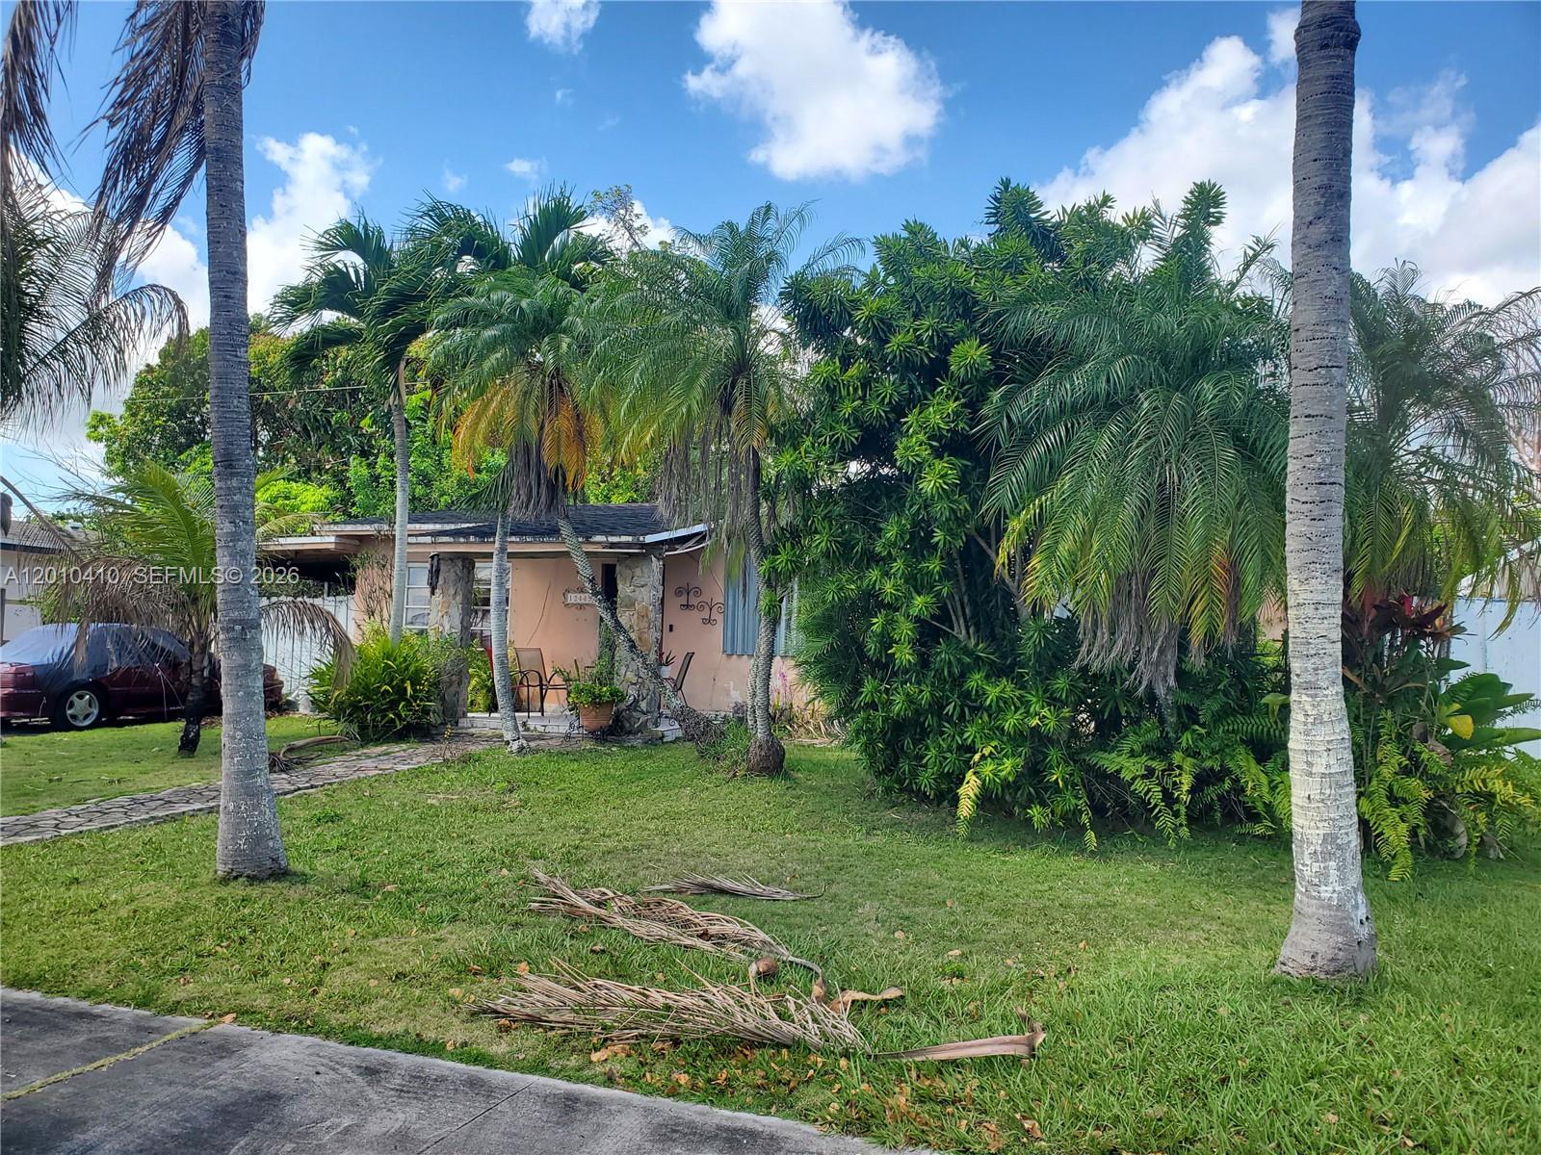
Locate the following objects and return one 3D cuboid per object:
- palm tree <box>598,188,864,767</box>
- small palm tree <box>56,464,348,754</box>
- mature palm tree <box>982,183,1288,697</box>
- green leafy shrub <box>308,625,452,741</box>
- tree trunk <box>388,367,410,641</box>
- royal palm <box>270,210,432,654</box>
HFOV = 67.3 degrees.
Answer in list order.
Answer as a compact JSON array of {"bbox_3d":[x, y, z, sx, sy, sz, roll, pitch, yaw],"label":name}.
[{"bbox_3d":[-0.435,-0.864,11.300,2.598,5.571,2.500,0,-2,0],"label":"palm tree"},{"bbox_3d":[-6.193,0.334,12.600,3.198,3.145,3.000,0,-2,0],"label":"small palm tree"},{"bbox_3d":[2.946,-0.769,9.300,2.476,4.798,2.500,0,-2,0],"label":"mature palm tree"},{"bbox_3d":[-4.819,1.309,14.300,1.770,1.443,1.500,0,-2,0],"label":"green leafy shrub"},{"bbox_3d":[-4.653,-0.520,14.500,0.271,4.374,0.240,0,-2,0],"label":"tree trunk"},{"bbox_3d":[-5.226,-1.365,14.500,2.081,6.365,2.200,0,-2,0],"label":"royal palm"}]

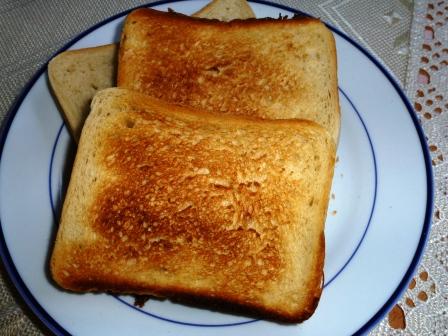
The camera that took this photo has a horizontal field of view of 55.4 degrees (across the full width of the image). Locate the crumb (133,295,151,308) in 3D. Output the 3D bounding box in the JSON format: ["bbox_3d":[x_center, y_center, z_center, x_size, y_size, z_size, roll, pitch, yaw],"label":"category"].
[{"bbox_3d":[-0.040,0.064,0.206,0.008,0.005,0.006,1,63,0],"label":"crumb"}]

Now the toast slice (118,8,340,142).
[{"bbox_3d":[0.002,-0.043,0.242,0.121,0.014,0.097,2,70,0],"label":"toast slice"}]

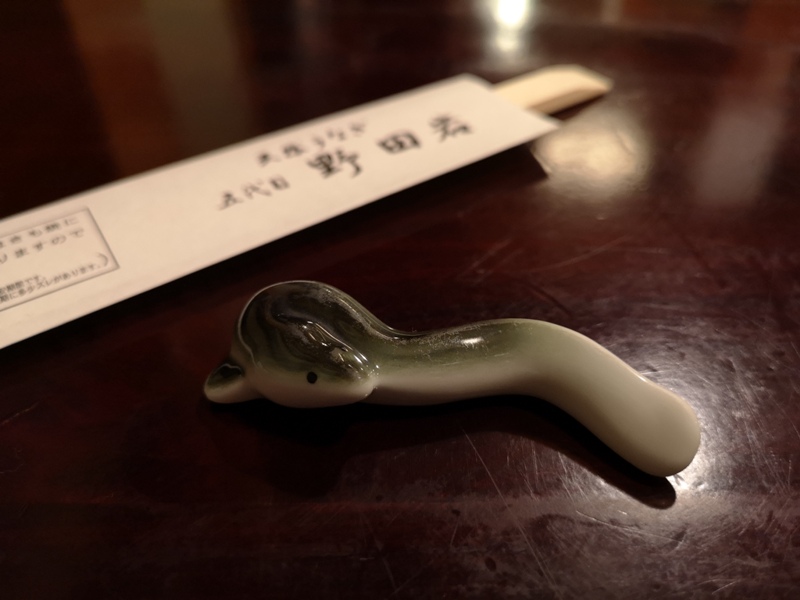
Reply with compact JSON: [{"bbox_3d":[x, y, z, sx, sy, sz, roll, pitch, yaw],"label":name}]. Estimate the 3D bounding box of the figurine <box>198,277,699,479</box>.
[{"bbox_3d":[0.007,0.007,0.091,0.072,0.019,0.022,7,43,7],"label":"figurine"}]

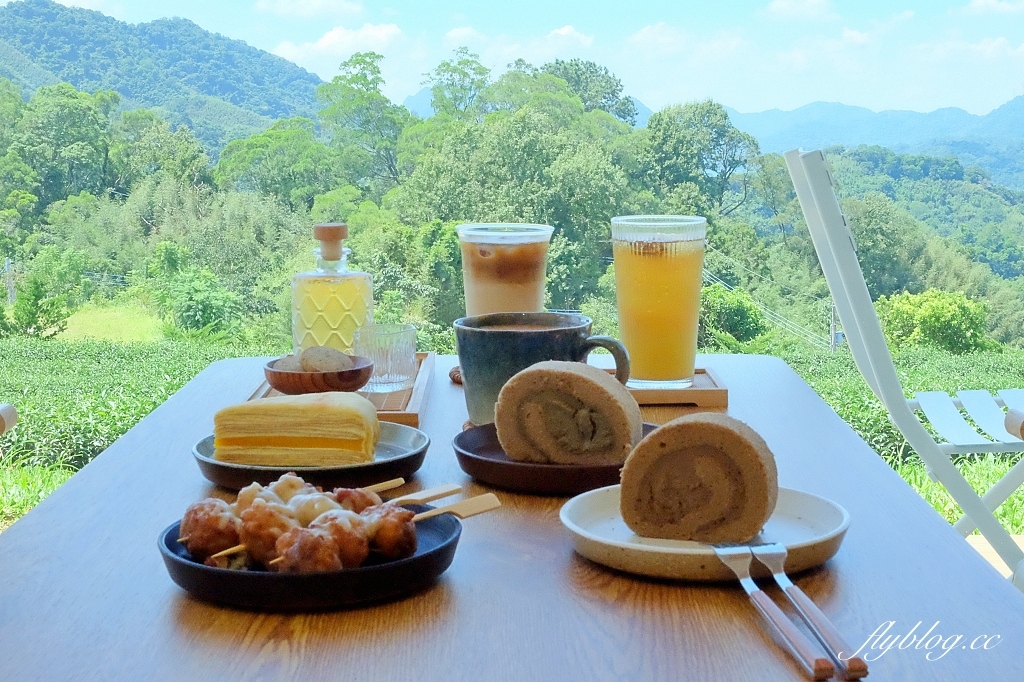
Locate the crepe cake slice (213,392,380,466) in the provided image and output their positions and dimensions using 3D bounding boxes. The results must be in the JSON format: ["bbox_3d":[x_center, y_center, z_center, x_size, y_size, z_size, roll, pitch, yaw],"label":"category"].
[{"bbox_3d":[-0.150,0.060,0.931,0.112,0.042,0.058,-1,9,-6],"label":"crepe cake slice"}]

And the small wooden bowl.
[{"bbox_3d":[-0.163,0.030,1.136,0.093,0.024,0.093,0,9,0],"label":"small wooden bowl"}]

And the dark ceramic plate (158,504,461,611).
[{"bbox_3d":[-0.107,0.110,0.718,0.160,0.022,0.160,0,9,0],"label":"dark ceramic plate"}]

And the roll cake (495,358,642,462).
[{"bbox_3d":[0.039,0.050,0.923,0.095,0.065,0.034,3,9,17],"label":"roll cake"}]

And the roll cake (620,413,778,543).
[{"bbox_3d":[0.105,0.076,0.751,0.083,0.067,0.029,3,10,21],"label":"roll cake"}]

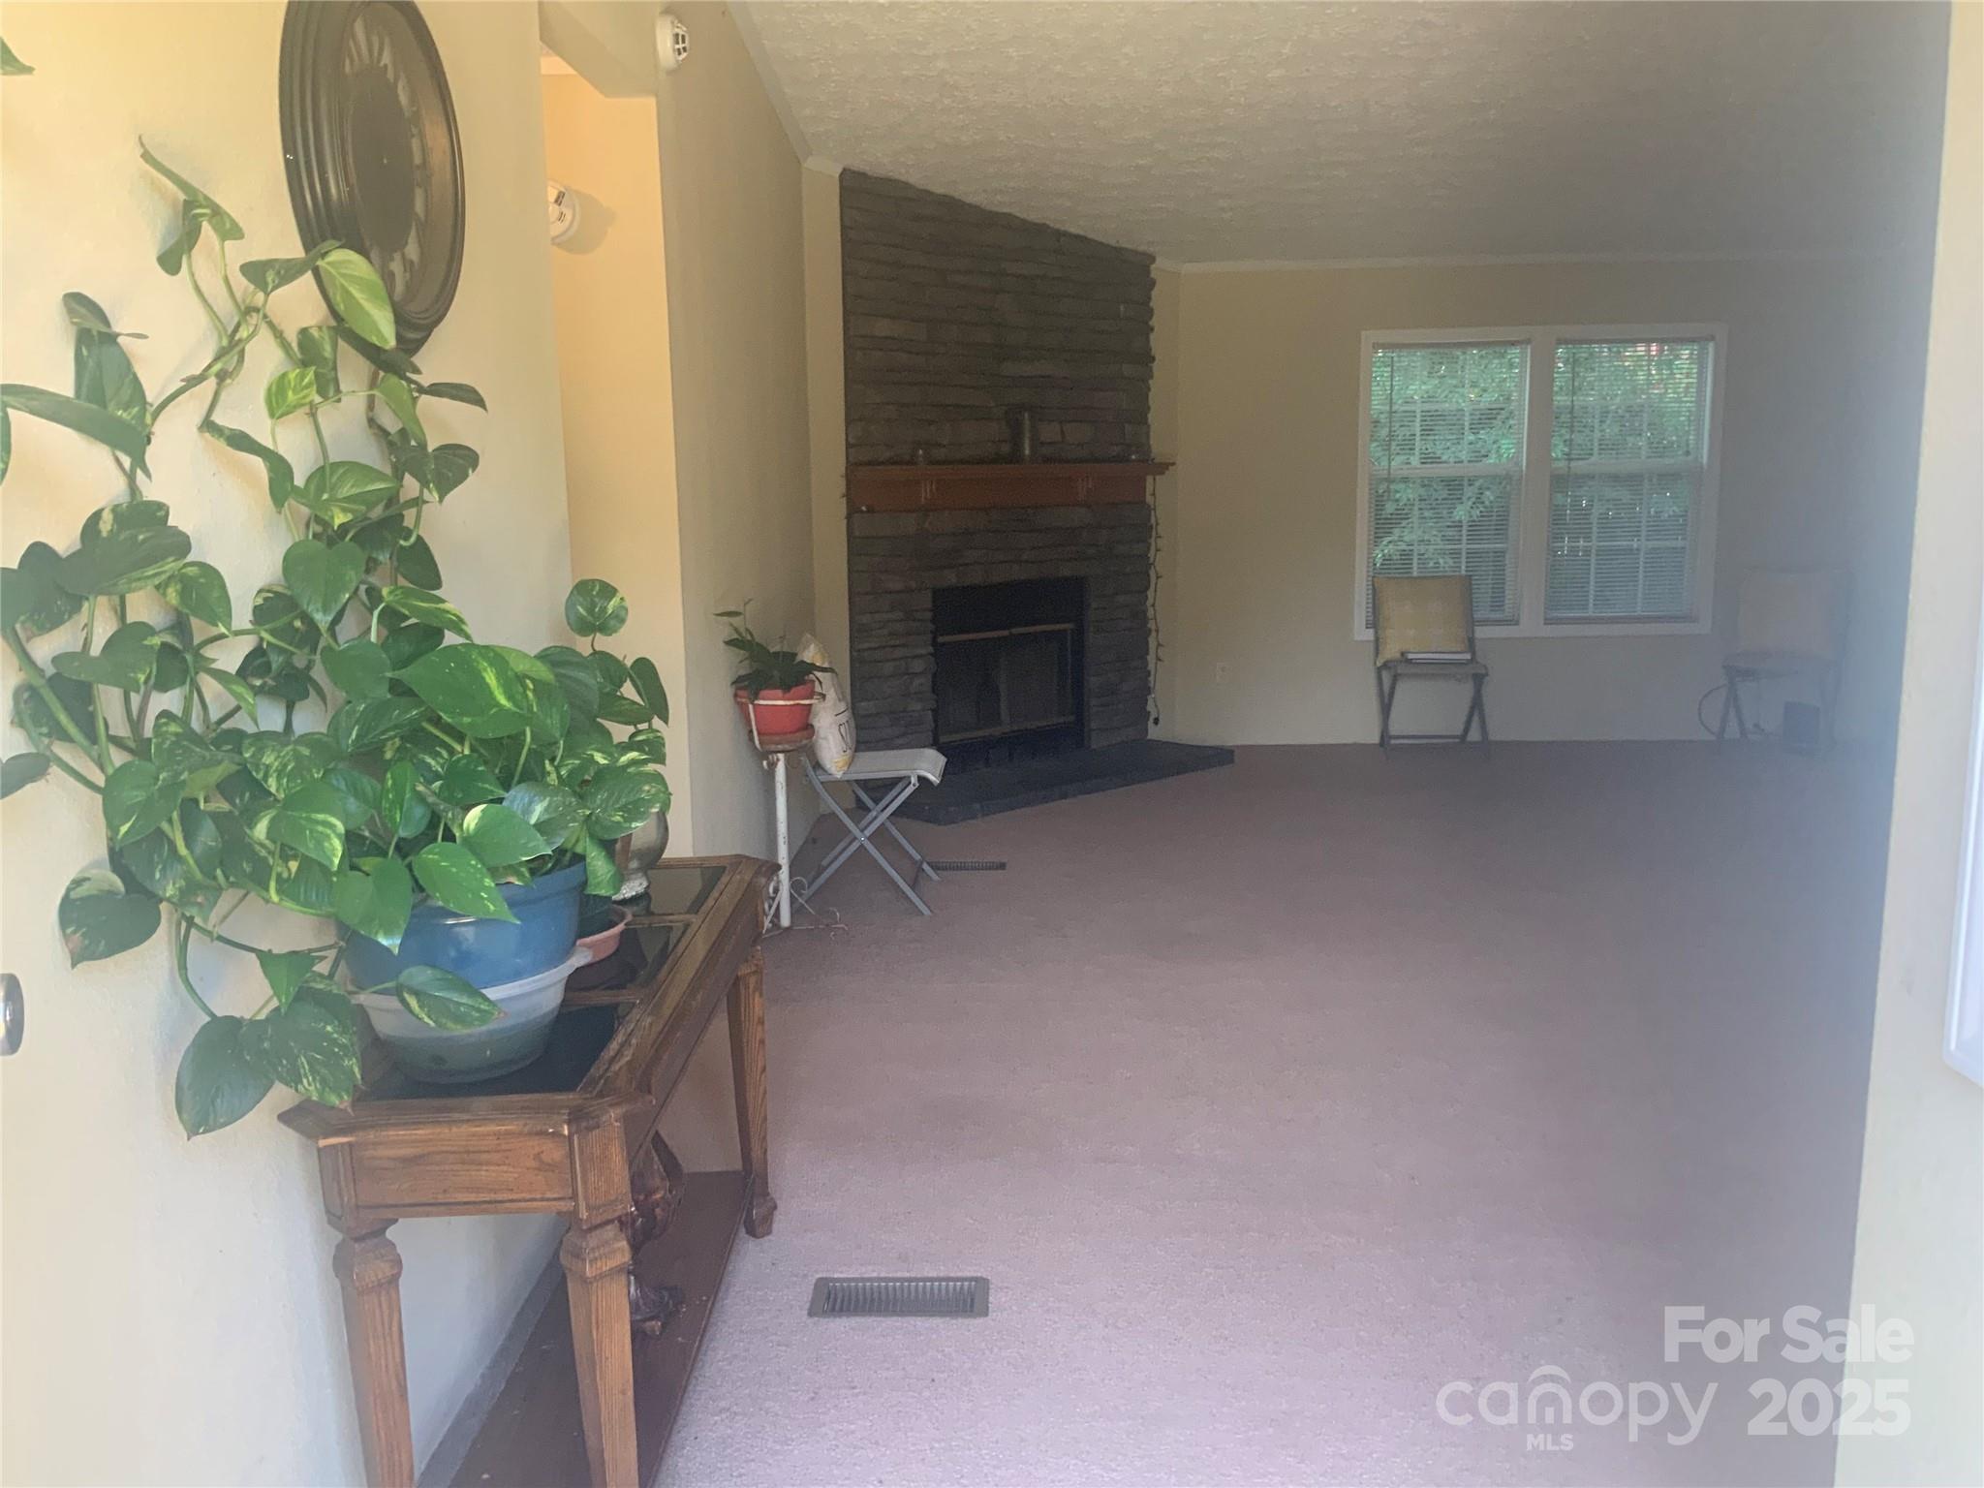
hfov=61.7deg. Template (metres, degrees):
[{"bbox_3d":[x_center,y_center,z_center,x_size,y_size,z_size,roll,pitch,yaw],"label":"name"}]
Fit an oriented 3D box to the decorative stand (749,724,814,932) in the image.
[{"bbox_3d":[-0.611,0.246,4.948,0.220,0.650,0.230,-1,9,2],"label":"decorative stand"}]

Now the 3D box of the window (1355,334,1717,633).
[{"bbox_3d":[2.617,-1.244,7.969,1.710,1.460,0.090,-1,9,2],"label":"window"}]

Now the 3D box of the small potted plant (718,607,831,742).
[{"bbox_3d":[-0.620,-0.198,4.819,0.310,0.410,0.330,-1,9,2],"label":"small potted plant"}]

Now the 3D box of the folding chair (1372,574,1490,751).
[{"bbox_3d":[2.083,-0.374,7.871,0.480,0.830,0.470,-1,9,2],"label":"folding chair"}]

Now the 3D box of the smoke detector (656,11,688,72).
[{"bbox_3d":[-0.759,-1.665,3.945,0.050,0.135,0.135,-1,9,2],"label":"smoke detector"}]

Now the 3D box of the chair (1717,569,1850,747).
[{"bbox_3d":[3.723,-0.386,7.791,0.480,0.830,0.480,5,11,33],"label":"chair"}]

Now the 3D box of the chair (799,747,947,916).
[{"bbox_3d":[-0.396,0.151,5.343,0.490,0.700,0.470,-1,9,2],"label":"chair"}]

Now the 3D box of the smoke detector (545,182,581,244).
[{"bbox_3d":[-1.047,-1.254,3.913,0.142,0.142,0.050,-1,9,2],"label":"smoke detector"}]

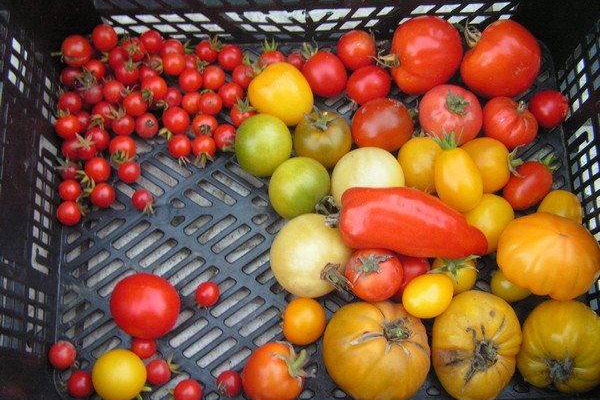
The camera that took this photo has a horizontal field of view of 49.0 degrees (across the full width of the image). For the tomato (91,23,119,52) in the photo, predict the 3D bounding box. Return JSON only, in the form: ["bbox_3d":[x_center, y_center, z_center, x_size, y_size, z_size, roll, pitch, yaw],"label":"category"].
[{"bbox_3d":[-0.199,-0.166,0.673,0.027,0.027,0.027,-1,75,-1],"label":"tomato"}]

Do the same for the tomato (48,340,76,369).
[{"bbox_3d":[-0.213,0.139,0.592,0.025,0.025,0.026,0,76,0],"label":"tomato"}]

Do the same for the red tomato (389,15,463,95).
[{"bbox_3d":[0.129,-0.147,0.666,0.073,0.071,0.080,1,75,-18],"label":"red tomato"}]

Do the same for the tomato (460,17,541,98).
[{"bbox_3d":[0.201,-0.142,0.662,0.073,0.081,0.081,36,85,-7],"label":"tomato"}]

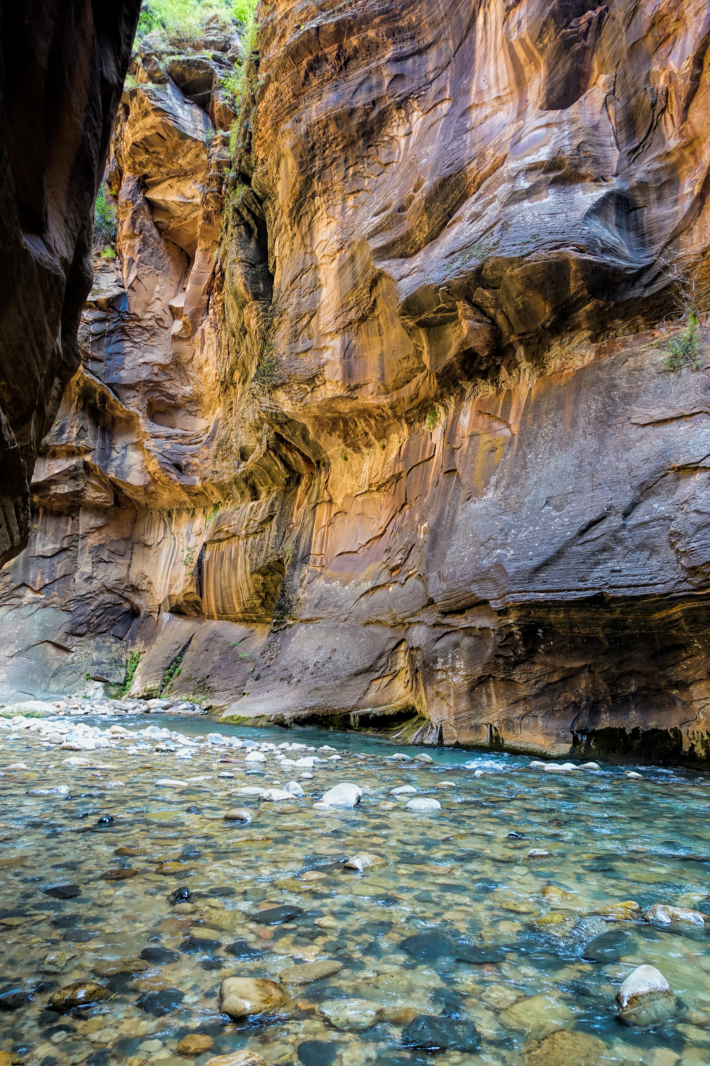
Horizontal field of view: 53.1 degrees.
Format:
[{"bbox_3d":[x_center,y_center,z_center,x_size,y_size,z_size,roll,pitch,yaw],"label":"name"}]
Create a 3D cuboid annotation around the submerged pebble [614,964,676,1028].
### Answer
[{"bbox_3d":[1.171,1.862,2.863,0.226,0.200,0.203,-3,-10,20],"label":"submerged pebble"}]

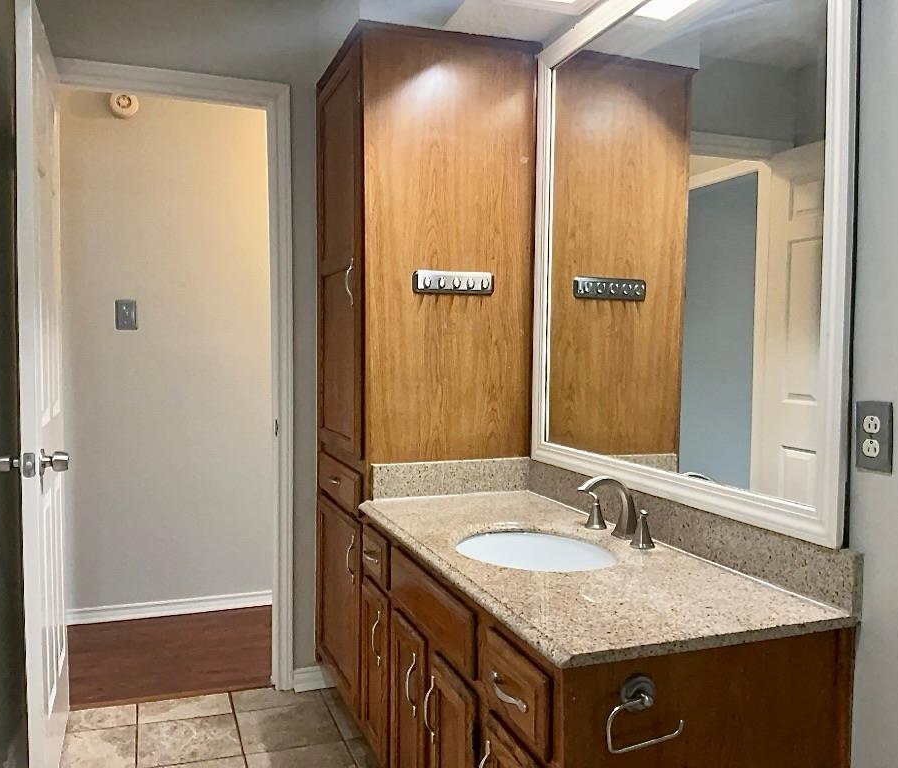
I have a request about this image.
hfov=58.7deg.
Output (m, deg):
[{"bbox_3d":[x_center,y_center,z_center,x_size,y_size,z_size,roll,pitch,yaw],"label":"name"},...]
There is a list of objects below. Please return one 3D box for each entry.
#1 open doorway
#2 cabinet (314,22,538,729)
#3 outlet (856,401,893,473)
[{"bbox_3d":[-0.957,0.036,2.724,0.817,2.134,0.130,-1,3,-21],"label":"open doorway"},{"bbox_3d":[-0.099,0.041,2.654,0.544,2.139,0.637,-1,3,-21],"label":"cabinet"},{"bbox_3d":[0.694,0.085,1.307,0.009,0.114,0.070,-1,3,-21],"label":"outlet"}]

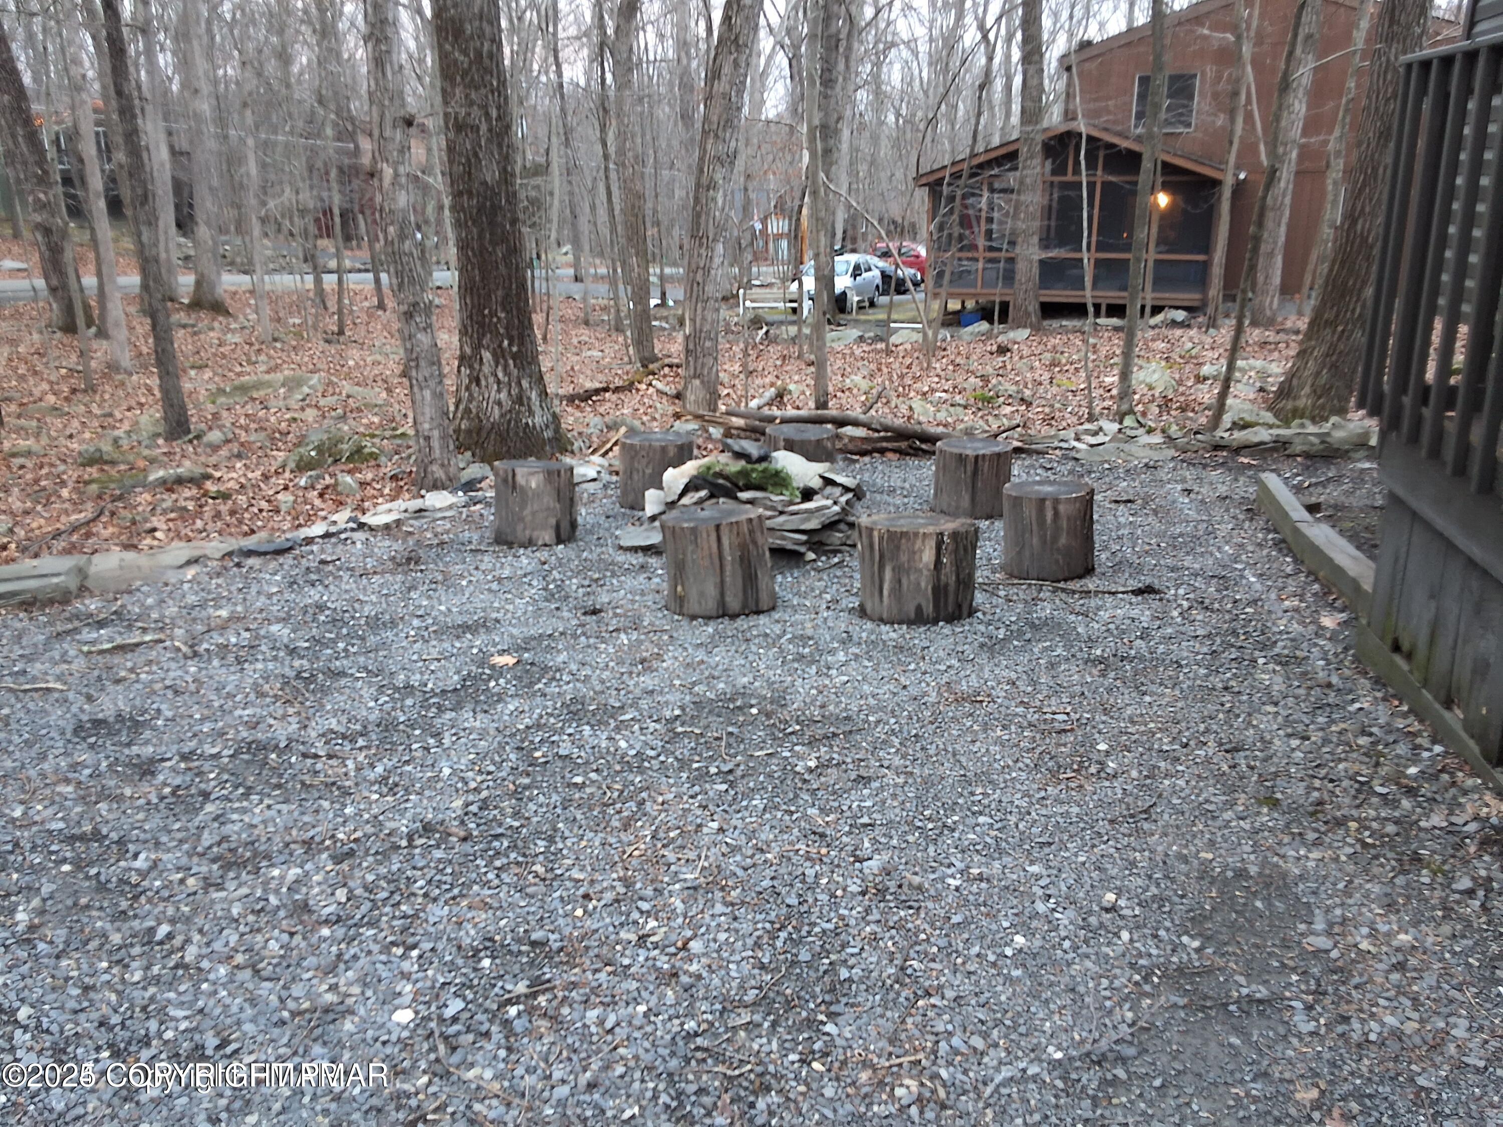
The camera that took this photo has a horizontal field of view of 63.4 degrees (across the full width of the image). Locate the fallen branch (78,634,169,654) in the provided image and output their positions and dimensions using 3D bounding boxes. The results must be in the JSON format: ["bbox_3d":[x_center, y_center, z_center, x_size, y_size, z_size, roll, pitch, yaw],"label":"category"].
[{"bbox_3d":[-2.379,0.307,4.618,0.280,0.025,0.030,-7,17,-27],"label":"fallen branch"}]

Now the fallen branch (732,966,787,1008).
[{"bbox_3d":[0.017,0.818,2.369,0.025,0.012,0.169,12,20,35],"label":"fallen branch"}]

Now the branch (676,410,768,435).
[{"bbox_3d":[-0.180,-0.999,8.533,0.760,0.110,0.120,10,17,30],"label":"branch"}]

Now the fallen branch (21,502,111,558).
[{"bbox_3d":[-3.330,-0.174,5.936,0.120,0.060,1.100,-2,15,-9],"label":"fallen branch"}]

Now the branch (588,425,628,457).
[{"bbox_3d":[-1.024,-0.877,8.750,0.090,0.070,0.530,7,28,22],"label":"branch"}]

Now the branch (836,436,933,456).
[{"bbox_3d":[0.852,-0.760,7.846,0.734,0.110,0.140,2,15,8],"label":"branch"}]

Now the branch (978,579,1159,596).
[{"bbox_3d":[1.279,0.085,4.886,0.720,0.030,0.060,2,15,7],"label":"branch"}]

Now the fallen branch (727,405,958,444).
[{"bbox_3d":[0.609,-1.012,8.700,1.998,0.160,0.160,12,20,37],"label":"fallen branch"}]

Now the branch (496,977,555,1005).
[{"bbox_3d":[-0.465,0.891,2.531,0.130,0.015,0.025,-9,18,-31],"label":"branch"}]

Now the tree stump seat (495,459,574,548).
[{"bbox_3d":[-1.093,-0.310,6.130,0.394,0.358,0.394,-3,16,-10],"label":"tree stump seat"}]

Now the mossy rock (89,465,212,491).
[{"bbox_3d":[-3.495,-0.523,7.116,0.660,0.110,0.240,-5,16,-20],"label":"mossy rock"}]

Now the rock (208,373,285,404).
[{"bbox_3d":[-4.171,-1.440,9.999,0.640,0.190,0.480,-6,16,-22],"label":"rock"}]

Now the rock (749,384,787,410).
[{"bbox_3d":[0.136,-1.421,10.400,0.320,0.200,0.320,0,16,0],"label":"rock"}]

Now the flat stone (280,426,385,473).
[{"bbox_3d":[-2.471,-0.682,7.140,0.570,0.220,0.400,-5,16,-19],"label":"flat stone"}]

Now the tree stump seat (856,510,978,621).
[{"bbox_3d":[0.627,0.010,4.616,0.431,0.328,0.431,2,15,8],"label":"tree stump seat"}]

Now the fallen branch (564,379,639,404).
[{"bbox_3d":[-1.543,-1.804,12.553,0.110,0.110,1.278,9,18,29],"label":"fallen branch"}]

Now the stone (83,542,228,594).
[{"bbox_3d":[-2.714,-0.011,5.461,0.200,0.100,0.695,10,19,32],"label":"stone"}]

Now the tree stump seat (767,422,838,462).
[{"bbox_3d":[0.302,-0.607,7.443,0.420,0.380,0.420,1,15,0],"label":"tree stump seat"}]

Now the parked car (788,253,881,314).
[{"bbox_3d":[2.316,-7.670,33.300,1.720,1.480,4.400,5,17,17],"label":"parked car"}]

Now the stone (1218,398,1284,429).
[{"bbox_3d":[3.310,-0.995,8.047,0.420,0.170,0.320,6,16,22],"label":"stone"}]

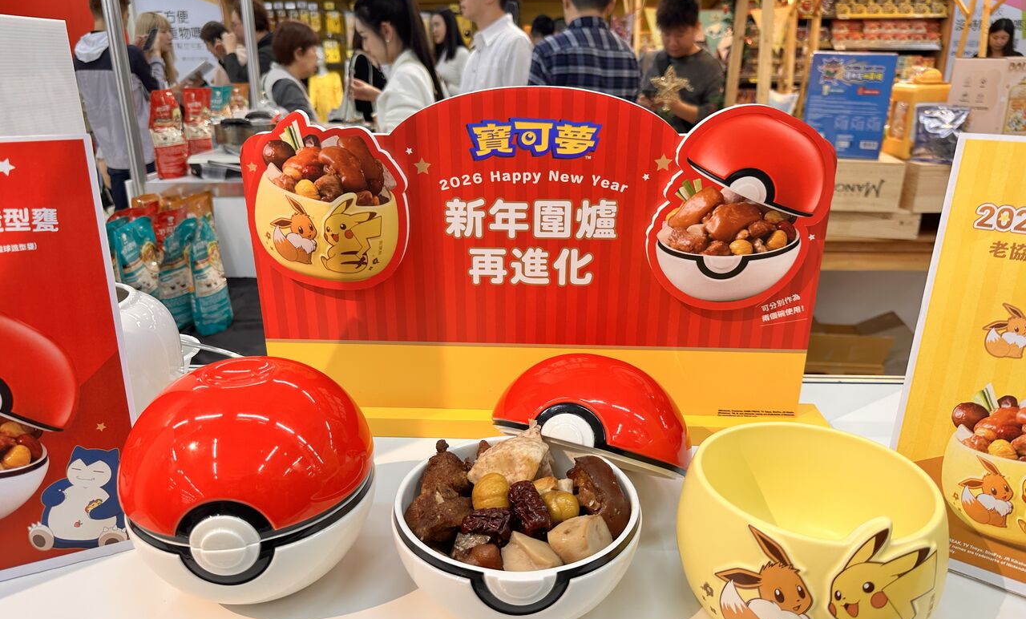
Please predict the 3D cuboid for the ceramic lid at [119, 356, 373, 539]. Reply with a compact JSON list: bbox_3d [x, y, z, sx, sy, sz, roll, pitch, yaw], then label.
[{"bbox_3d":[-0.214,0.093,0.574,0.197,0.088,0.201,0,19,0],"label":"ceramic lid"}]

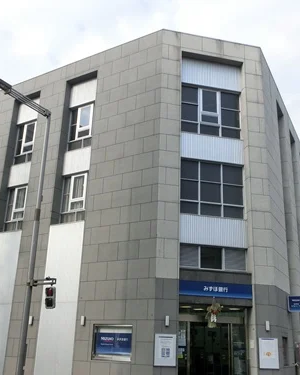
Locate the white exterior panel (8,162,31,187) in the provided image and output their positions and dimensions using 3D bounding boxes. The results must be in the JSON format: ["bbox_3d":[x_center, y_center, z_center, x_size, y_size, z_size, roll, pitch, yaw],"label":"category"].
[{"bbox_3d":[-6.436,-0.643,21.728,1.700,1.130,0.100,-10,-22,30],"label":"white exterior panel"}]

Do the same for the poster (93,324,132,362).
[{"bbox_3d":[-1.340,5.587,15.600,1.720,1.180,0.100,-10,-22,30],"label":"poster"}]

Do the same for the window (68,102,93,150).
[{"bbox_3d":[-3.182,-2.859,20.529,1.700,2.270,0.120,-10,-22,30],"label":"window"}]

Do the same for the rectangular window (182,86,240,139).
[{"bbox_3d":[2.643,-3.304,18.750,2.820,2.320,0.120,6,-20,-12],"label":"rectangular window"}]

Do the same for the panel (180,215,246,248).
[{"bbox_3d":[2.533,1.767,17.290,2.869,1.139,0.100,6,-20,-12],"label":"panel"}]

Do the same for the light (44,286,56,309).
[{"bbox_3d":[-3.453,3.852,15.038,0.380,0.730,0.220,-9,-22,28],"label":"light"}]

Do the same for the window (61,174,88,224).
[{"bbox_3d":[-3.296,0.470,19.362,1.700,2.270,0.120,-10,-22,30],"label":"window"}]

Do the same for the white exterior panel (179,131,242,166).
[{"bbox_3d":[2.653,-1.626,18.495,2.869,1.161,0.100,6,-20,-12],"label":"white exterior panel"}]

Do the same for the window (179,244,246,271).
[{"bbox_3d":[2.497,2.781,16.964,2.854,0.964,0.120,6,-20,-12],"label":"window"}]

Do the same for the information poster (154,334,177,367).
[{"bbox_3d":[0.542,5.629,14.953,0.774,1.044,0.050,6,-20,-12],"label":"information poster"}]

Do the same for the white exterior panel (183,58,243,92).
[{"bbox_3d":[2.772,-5.108,19.754,2.869,1.299,0.100,6,-20,-12],"label":"white exterior panel"}]

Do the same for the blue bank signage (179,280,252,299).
[{"bbox_3d":[2.423,3.741,15.841,2.880,0.510,0.120,6,-20,-12],"label":"blue bank signage"}]

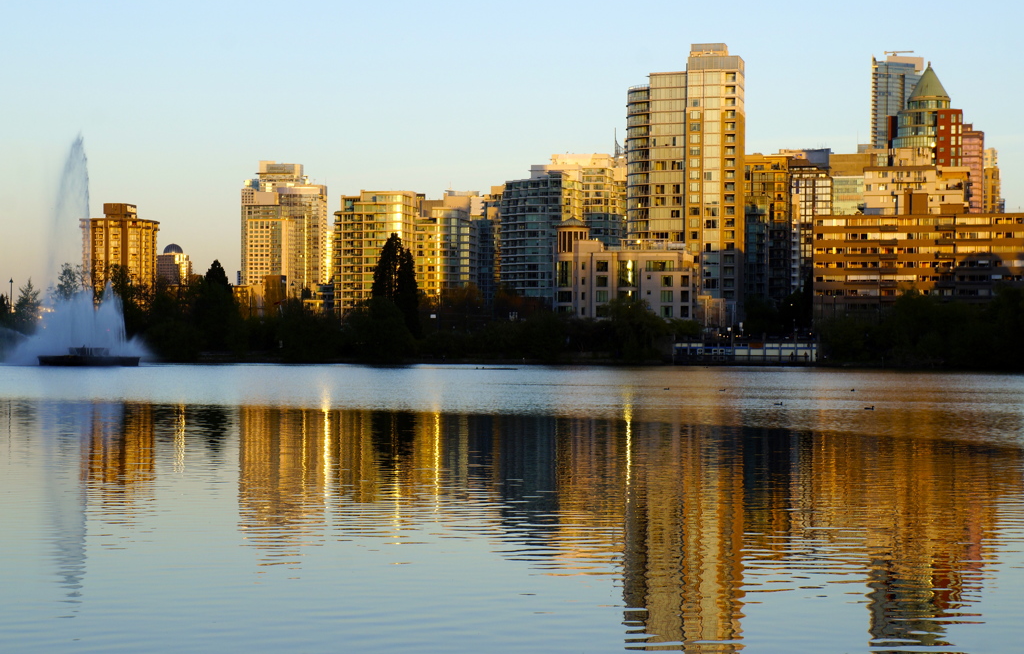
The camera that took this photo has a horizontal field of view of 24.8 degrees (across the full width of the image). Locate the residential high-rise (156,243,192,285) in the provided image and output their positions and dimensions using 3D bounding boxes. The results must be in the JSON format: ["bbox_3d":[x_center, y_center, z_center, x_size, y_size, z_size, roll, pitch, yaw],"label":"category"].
[{"bbox_3d":[-302.510,-31.210,2088.520,23.330,86.120,25.280,0,-1,14],"label":"residential high-rise"}]

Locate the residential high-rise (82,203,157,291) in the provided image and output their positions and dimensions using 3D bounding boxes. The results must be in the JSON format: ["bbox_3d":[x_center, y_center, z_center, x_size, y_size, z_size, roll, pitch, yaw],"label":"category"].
[{"bbox_3d":[-167.690,-22.060,996.190,30.000,59.840,30.000,0,-1,13],"label":"residential high-rise"}]

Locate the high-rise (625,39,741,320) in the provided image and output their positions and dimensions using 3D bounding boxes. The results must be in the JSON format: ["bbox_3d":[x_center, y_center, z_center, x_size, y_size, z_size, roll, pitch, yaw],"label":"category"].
[{"bbox_3d":[40.350,-30.080,538.810,23.760,67.690,22.300,0,-1,13],"label":"high-rise"}]

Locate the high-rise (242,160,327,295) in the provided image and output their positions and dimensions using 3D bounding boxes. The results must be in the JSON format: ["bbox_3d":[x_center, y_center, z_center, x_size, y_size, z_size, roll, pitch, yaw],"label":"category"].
[{"bbox_3d":[-140.370,-45.060,1433.570,42.400,110.300,36.620,0,-1,13],"label":"high-rise"}]

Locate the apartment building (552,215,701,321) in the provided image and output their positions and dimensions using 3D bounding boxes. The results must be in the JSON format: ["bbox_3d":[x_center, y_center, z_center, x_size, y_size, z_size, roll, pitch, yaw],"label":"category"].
[{"bbox_3d":[22.720,-8.880,465.550,25.280,24.690,21.390,0,-1,13],"label":"apartment building"}]

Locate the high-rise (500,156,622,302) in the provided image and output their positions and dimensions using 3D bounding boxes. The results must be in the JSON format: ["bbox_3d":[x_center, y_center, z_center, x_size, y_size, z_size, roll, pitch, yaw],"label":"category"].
[{"bbox_3d":[17.340,-25.770,800.090,36.980,64.530,33.080,0,-1,13],"label":"high-rise"}]

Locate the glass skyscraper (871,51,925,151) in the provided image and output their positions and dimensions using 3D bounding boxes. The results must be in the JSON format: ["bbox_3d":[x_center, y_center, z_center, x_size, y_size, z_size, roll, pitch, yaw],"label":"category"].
[{"bbox_3d":[290.970,-106.220,1757.270,37.080,195.290,35.130,0,-1,13],"label":"glass skyscraper"}]

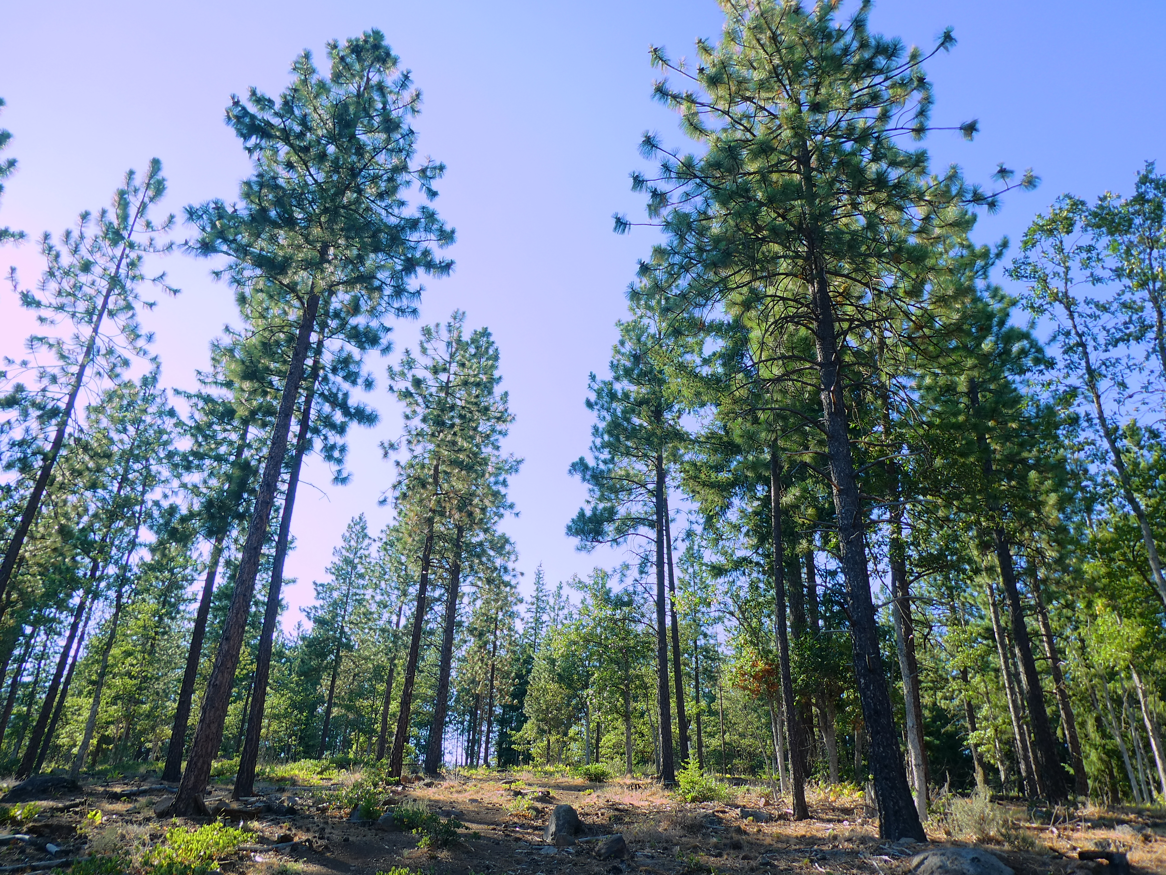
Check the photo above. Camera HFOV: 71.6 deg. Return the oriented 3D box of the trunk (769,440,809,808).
[{"bbox_3d":[4.180,3.631,16.665,0.310,7.596,0.310,-4,-27,13],"label":"trunk"}]

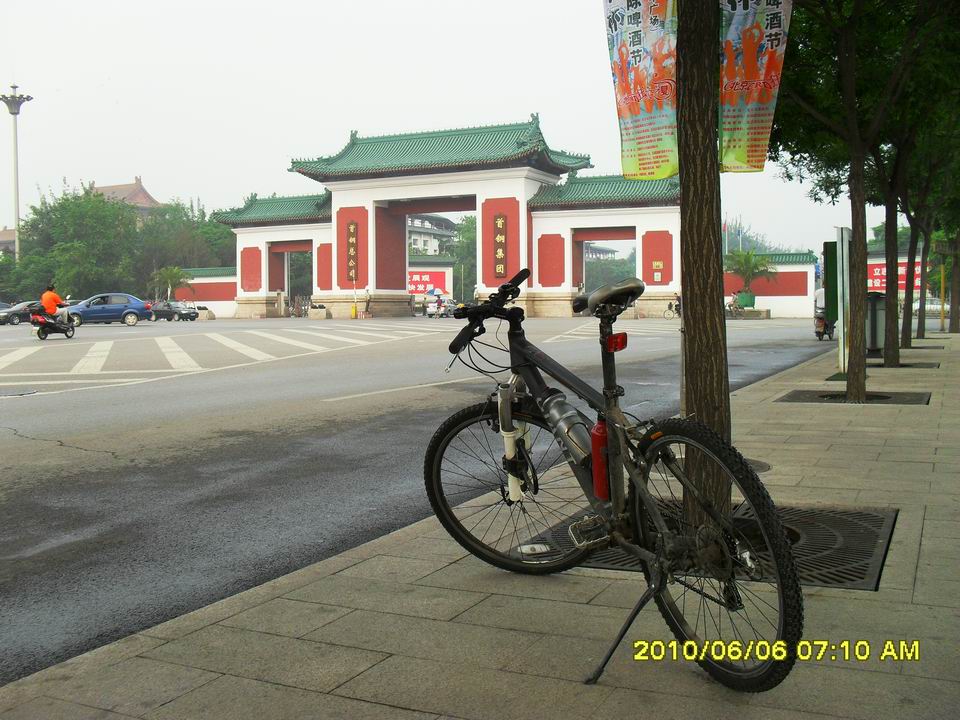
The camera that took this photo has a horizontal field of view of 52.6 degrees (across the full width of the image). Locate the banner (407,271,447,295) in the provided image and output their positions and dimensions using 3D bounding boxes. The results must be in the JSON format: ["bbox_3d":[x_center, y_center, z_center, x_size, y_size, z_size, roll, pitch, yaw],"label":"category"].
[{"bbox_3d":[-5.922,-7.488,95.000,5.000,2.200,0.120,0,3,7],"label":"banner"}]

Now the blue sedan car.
[{"bbox_3d":[-16.700,-2.190,42.700,4.500,1.450,1.730,-3,4,-37],"label":"blue sedan car"}]

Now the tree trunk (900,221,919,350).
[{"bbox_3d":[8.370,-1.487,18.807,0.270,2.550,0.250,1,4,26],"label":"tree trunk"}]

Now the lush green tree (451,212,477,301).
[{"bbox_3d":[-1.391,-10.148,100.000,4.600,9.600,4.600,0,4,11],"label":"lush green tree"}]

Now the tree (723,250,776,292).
[{"bbox_3d":[16.598,-5.471,60.000,3.100,2.600,3.000,1,3,26],"label":"tree"}]

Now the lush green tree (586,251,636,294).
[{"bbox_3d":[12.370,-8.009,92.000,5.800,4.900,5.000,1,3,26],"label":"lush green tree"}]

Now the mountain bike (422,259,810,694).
[{"bbox_3d":[0.305,0.258,2.705,0.610,1.030,1.580,-2,4,-24],"label":"mountain bike"}]

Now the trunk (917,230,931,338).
[{"bbox_3d":[10.933,-1.847,23.900,0.280,2.650,0.260,1,3,26],"label":"trunk"}]

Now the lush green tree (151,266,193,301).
[{"bbox_3d":[-23.203,-5.716,73.000,3.100,2.750,3.100,0,4,11],"label":"lush green tree"}]

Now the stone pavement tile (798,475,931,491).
[{"bbox_3d":[1.946,0.655,4.921,0.612,0.050,0.307,0,3,26],"label":"stone pavement tile"}]

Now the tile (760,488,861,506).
[{"bbox_3d":[1.514,0.673,4.760,0.633,0.050,0.307,0,3,26],"label":"tile"}]

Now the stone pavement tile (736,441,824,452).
[{"bbox_3d":[1.925,0.588,6.283,0.626,0.050,0.311,0,3,26],"label":"stone pavement tile"}]

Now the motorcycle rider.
[{"bbox_3d":[-12.508,-1.621,28.600,0.550,1.250,0.740,1,4,24],"label":"motorcycle rider"}]

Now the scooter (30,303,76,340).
[{"bbox_3d":[-12.523,-1.149,28.600,0.660,1.100,1.750,0,3,14],"label":"scooter"}]

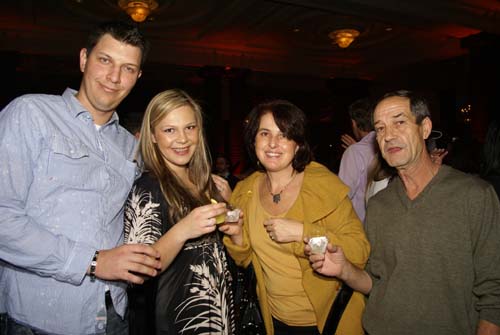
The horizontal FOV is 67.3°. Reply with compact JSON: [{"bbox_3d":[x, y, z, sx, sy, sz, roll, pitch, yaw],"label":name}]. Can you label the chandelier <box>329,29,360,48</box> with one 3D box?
[{"bbox_3d":[2.466,-3.307,9.800,0.800,0.400,0.800,1,4,14],"label":"chandelier"}]

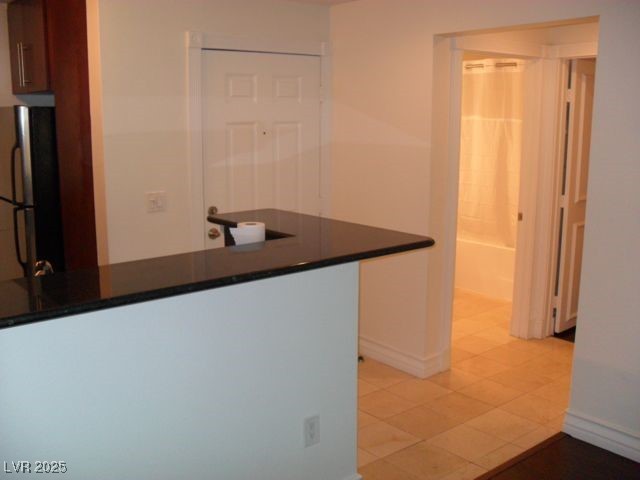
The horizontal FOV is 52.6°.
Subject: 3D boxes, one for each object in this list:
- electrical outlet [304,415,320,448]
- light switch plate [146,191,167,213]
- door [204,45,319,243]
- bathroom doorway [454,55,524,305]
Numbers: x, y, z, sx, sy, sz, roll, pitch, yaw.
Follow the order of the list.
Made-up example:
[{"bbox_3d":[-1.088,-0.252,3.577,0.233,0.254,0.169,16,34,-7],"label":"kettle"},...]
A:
[{"bbox_3d":[-0.031,0.750,2.529,0.073,0.118,0.012,-9,14,-40],"label":"electrical outlet"},{"bbox_3d":[-0.934,-0.218,3.721,0.116,0.117,0.015,-9,14,-40],"label":"light switch plate"},{"bbox_3d":[-0.356,-0.190,4.266,0.915,2.030,0.050,-9,14,-40],"label":"door"},{"bbox_3d":[1.157,-0.205,4.402,0.860,2.030,0.150,-9,14,-40],"label":"bathroom doorway"}]

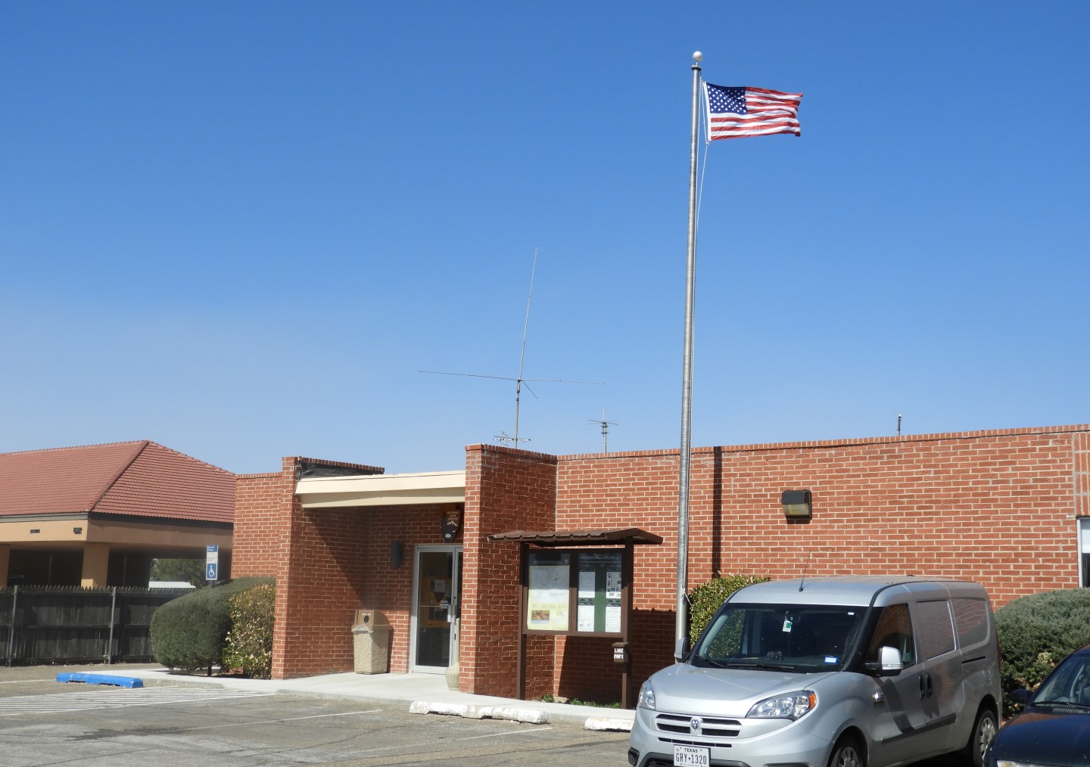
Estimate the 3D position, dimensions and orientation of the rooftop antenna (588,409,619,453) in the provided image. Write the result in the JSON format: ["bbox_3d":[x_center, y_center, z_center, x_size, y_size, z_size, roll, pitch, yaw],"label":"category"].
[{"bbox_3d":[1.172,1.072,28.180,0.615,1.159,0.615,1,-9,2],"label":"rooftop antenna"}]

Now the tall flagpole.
[{"bbox_3d":[2.089,-0.236,20.567,0.151,9.601,0.151,-4,-10,39],"label":"tall flagpole"}]

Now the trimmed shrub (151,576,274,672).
[{"bbox_3d":[-6.111,4.507,26.630,2.570,1.714,1.663,-6,-11,38],"label":"trimmed shrub"}]

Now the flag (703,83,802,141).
[{"bbox_3d":[3.114,-4.025,21.187,1.504,0.891,0.283,2,-9,-4],"label":"flag"}]

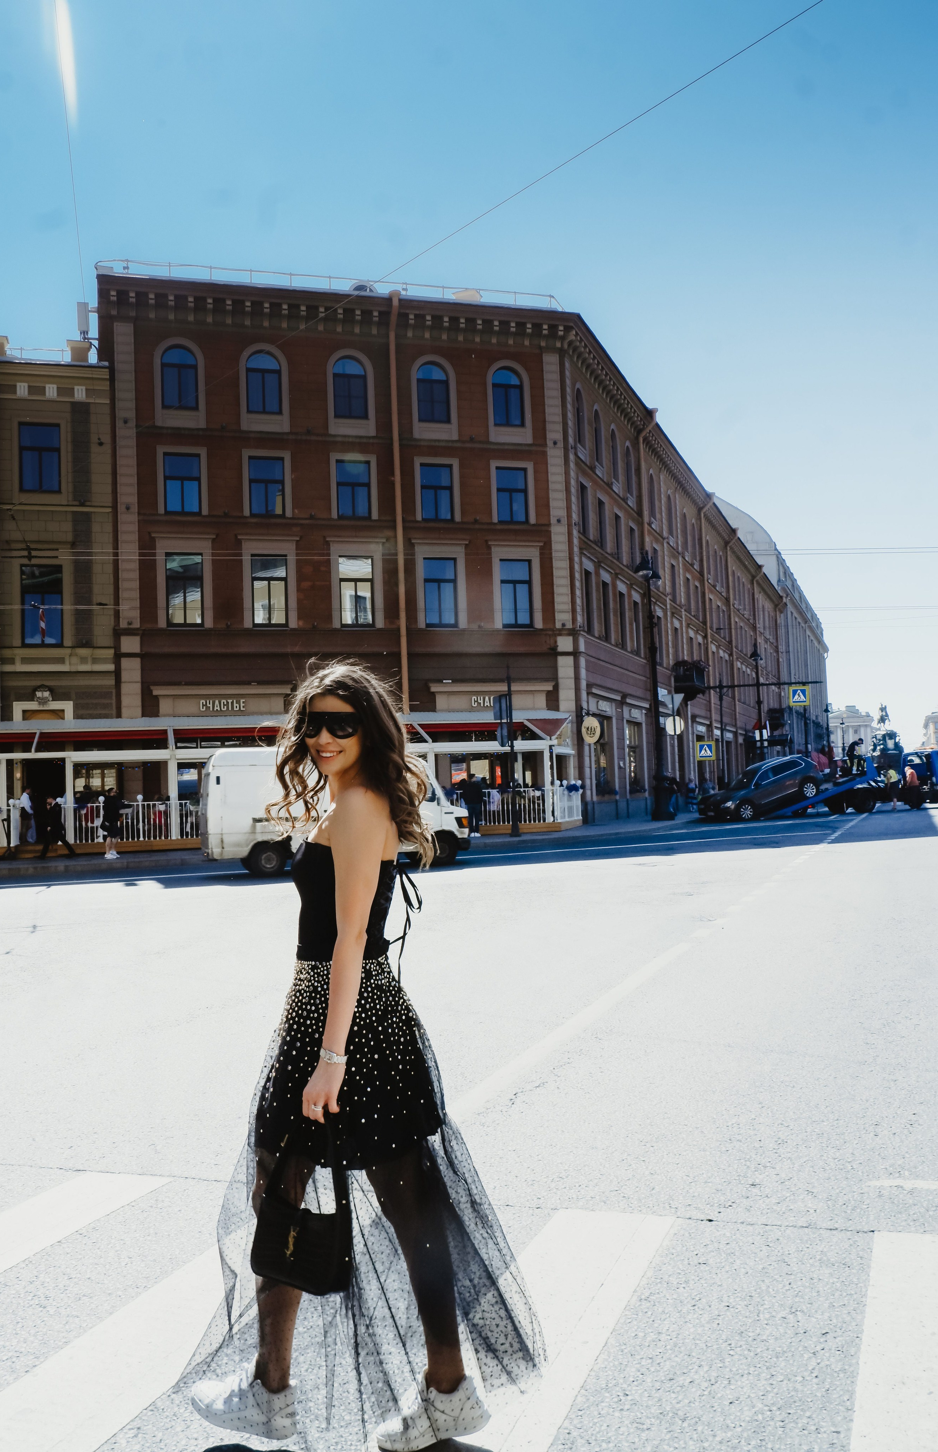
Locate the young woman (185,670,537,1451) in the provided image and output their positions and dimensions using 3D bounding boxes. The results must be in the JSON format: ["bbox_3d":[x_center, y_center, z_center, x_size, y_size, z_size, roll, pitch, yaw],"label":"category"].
[{"bbox_3d":[-0.240,0.748,2.494,0.760,1.700,0.520,-3,-4,10],"label":"young woman"}]

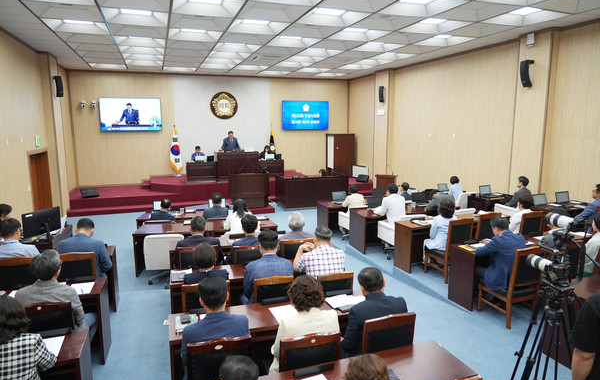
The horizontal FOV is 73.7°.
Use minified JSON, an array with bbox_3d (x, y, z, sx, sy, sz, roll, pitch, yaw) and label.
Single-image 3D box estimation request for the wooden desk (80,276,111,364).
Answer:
[{"bbox_3d":[-2.568,1.361,3.959,1.200,0.730,0.460,-3,9,-14],"label":"wooden desk"}]

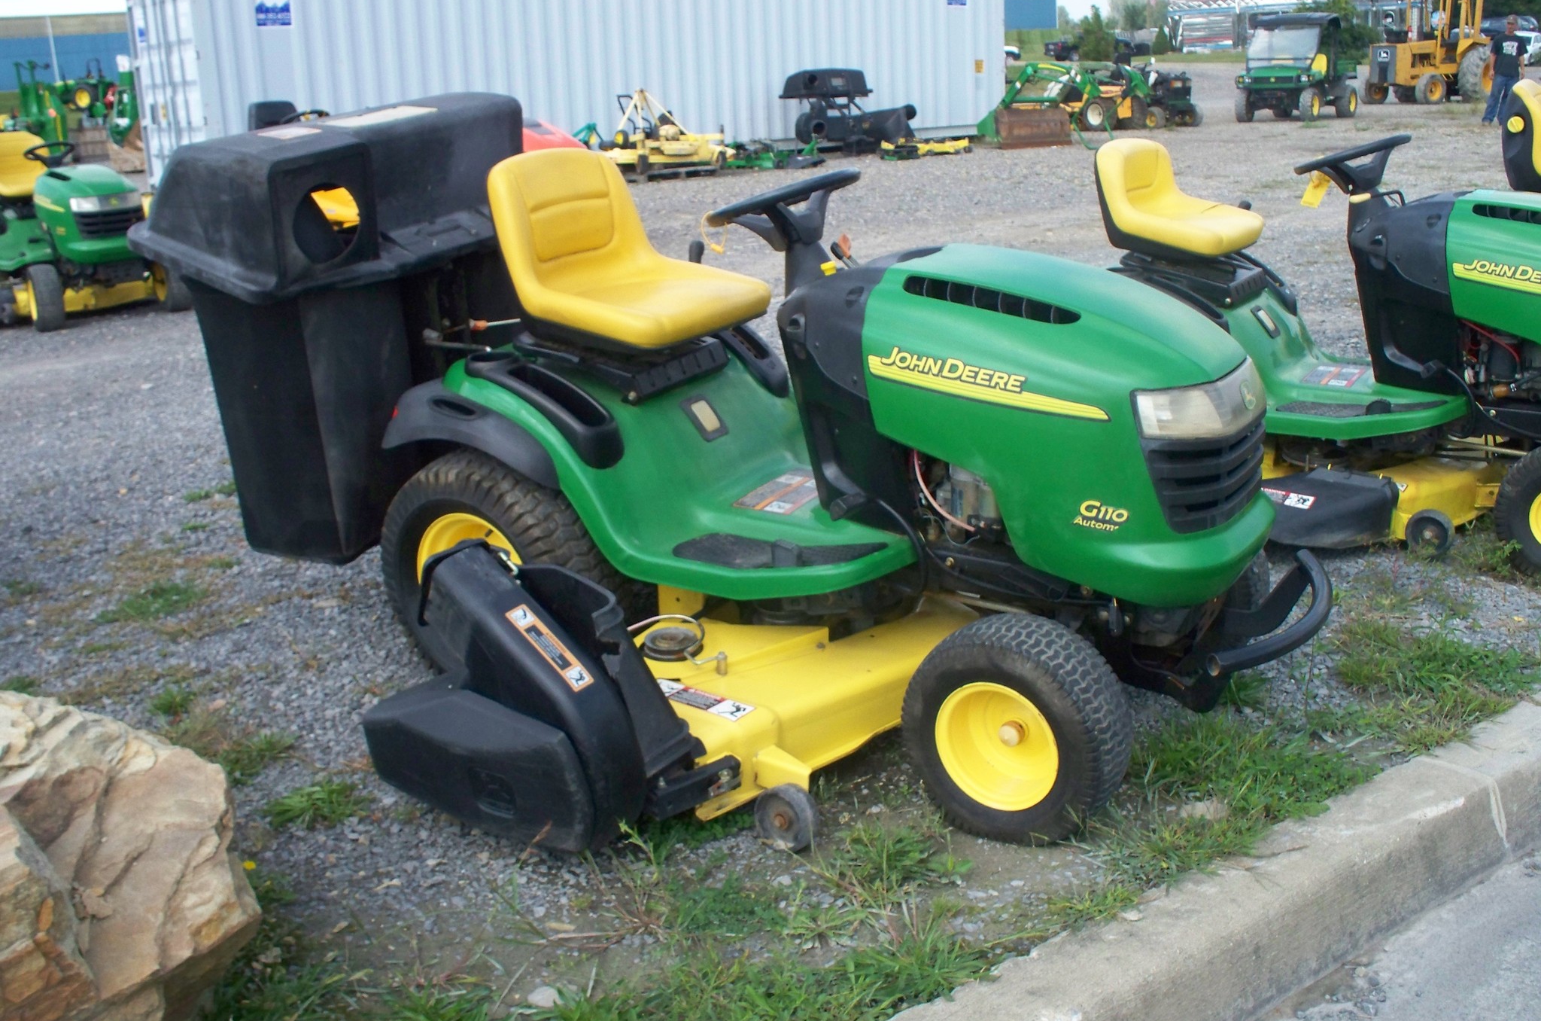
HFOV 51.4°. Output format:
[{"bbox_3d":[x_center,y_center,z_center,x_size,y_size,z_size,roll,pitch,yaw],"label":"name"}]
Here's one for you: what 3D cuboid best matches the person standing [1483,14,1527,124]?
[{"bbox_3d":[12.324,-7.383,26.900,0.620,1.780,0.420,4,17,25],"label":"person standing"}]

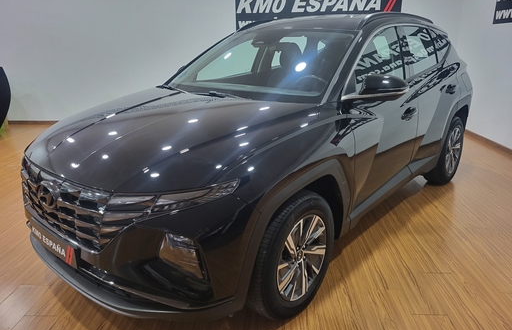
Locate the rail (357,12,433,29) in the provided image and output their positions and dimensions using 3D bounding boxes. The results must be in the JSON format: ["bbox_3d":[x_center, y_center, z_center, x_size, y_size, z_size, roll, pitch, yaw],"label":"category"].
[{"bbox_3d":[1.176,-1.165,3.126,0.070,0.130,1.530,14,23,39],"label":"rail"}]

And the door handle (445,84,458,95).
[{"bbox_3d":[1.789,-0.685,3.511,0.060,0.060,0.240,14,23,39],"label":"door handle"}]

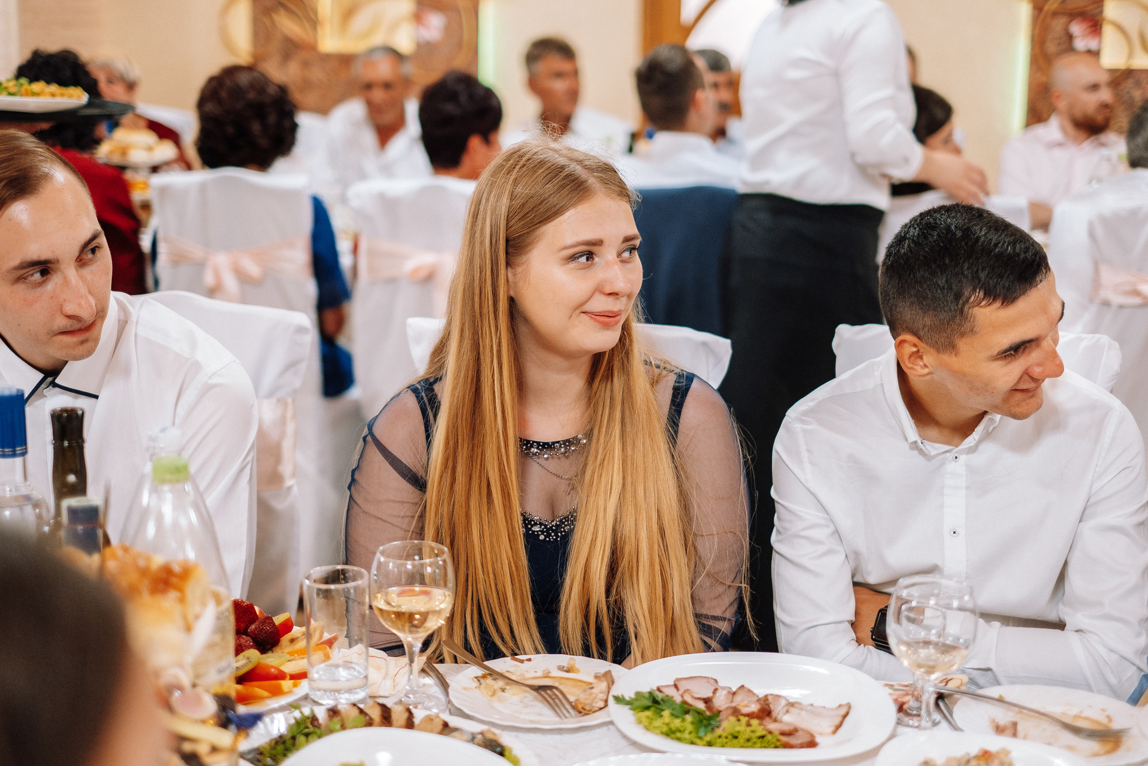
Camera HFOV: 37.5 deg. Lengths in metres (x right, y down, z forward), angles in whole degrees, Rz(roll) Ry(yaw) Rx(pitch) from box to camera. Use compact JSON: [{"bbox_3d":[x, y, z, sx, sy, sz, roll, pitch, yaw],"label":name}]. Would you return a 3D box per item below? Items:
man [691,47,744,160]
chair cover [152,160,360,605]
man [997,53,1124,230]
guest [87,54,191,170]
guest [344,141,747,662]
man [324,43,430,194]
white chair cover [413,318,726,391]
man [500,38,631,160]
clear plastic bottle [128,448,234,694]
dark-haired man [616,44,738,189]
[{"bbox_3d":[0.420,-0.331,5.187,0.500,1.330,0.750,-1,12,-10],"label":"man"},{"bbox_3d":[-0.857,-0.062,4.560,0.430,1.060,0.500,1,12,3],"label":"chair cover"},{"bbox_3d":[1.598,-0.325,5.245,0.520,1.371,0.720,-2,12,-14],"label":"man"},{"bbox_3d":[-2.070,-0.756,7.330,0.500,1.282,0.700,8,14,33],"label":"guest"},{"bbox_3d":[-0.033,0.391,1.814,0.460,1.250,0.680,0,12,-4],"label":"guest"},{"bbox_3d":[-0.636,-0.385,5.428,0.520,1.353,0.720,1,12,3],"label":"man"},{"bbox_3d":[-0.031,0.472,2.015,0.430,1.010,0.520,2,12,4],"label":"white chair cover"},{"bbox_3d":[-0.060,-0.356,5.183,0.500,1.330,0.750,-2,12,-15],"label":"man"},{"bbox_3d":[-0.331,0.209,1.410,0.092,0.305,0.092,1,11,0],"label":"clear plastic bottle"},{"bbox_3d":[0.258,-0.244,4.733,0.500,1.379,0.720,2,12,7],"label":"dark-haired man"}]

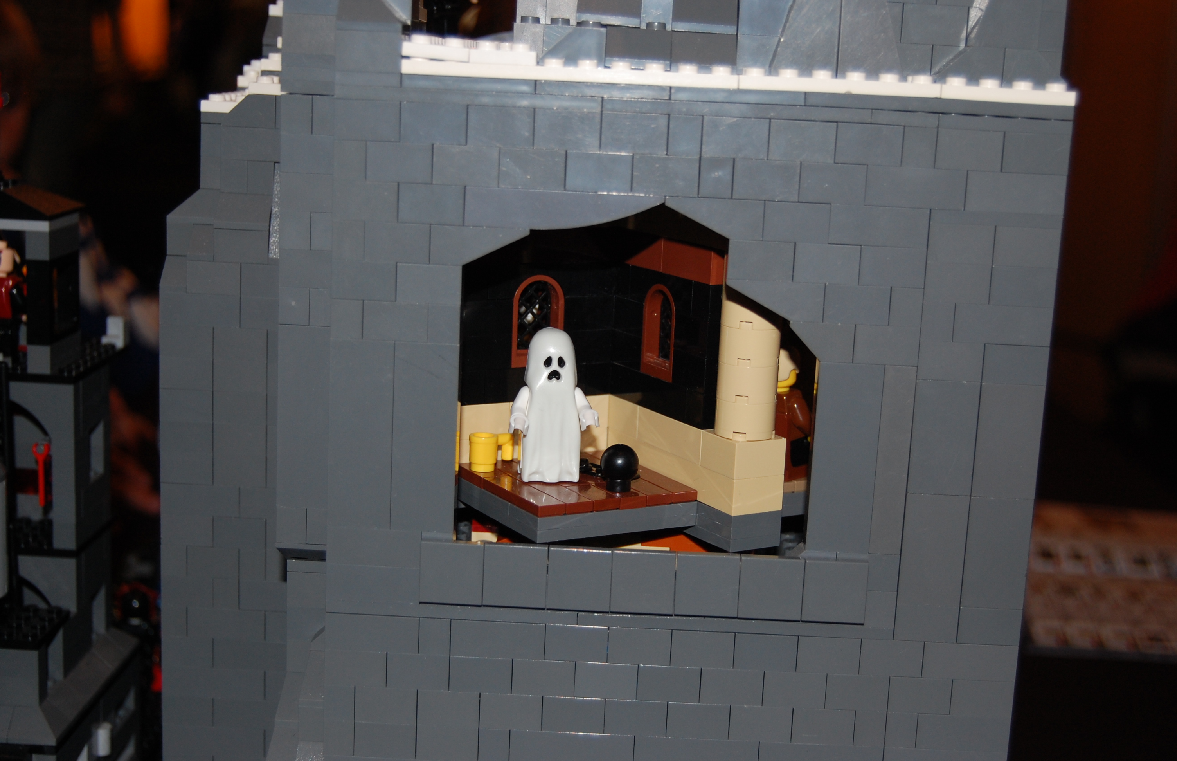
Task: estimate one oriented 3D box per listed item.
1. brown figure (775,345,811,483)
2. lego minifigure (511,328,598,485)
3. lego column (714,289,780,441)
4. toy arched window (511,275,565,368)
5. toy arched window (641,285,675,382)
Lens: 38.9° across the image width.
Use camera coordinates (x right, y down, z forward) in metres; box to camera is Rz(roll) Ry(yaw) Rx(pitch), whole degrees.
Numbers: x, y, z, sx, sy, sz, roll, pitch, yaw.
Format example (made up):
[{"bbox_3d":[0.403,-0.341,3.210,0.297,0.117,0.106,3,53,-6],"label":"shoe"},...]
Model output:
[{"bbox_3d":[0.055,0.007,0.464,0.017,0.034,0.022,-4,13,-30],"label":"brown figure"},{"bbox_3d":[-0.010,0.006,0.444,0.024,0.041,0.014,1,11,-8],"label":"lego minifigure"},{"bbox_3d":[0.042,-0.007,0.432,0.016,0.042,0.016,2,11,0],"label":"lego column"},{"bbox_3d":[-0.016,-0.017,0.467,0.016,0.026,0.008,-4,13,-30],"label":"toy arched window"},{"bbox_3d":[0.022,-0.013,0.457,0.008,0.026,0.016,-4,13,-30],"label":"toy arched window"}]

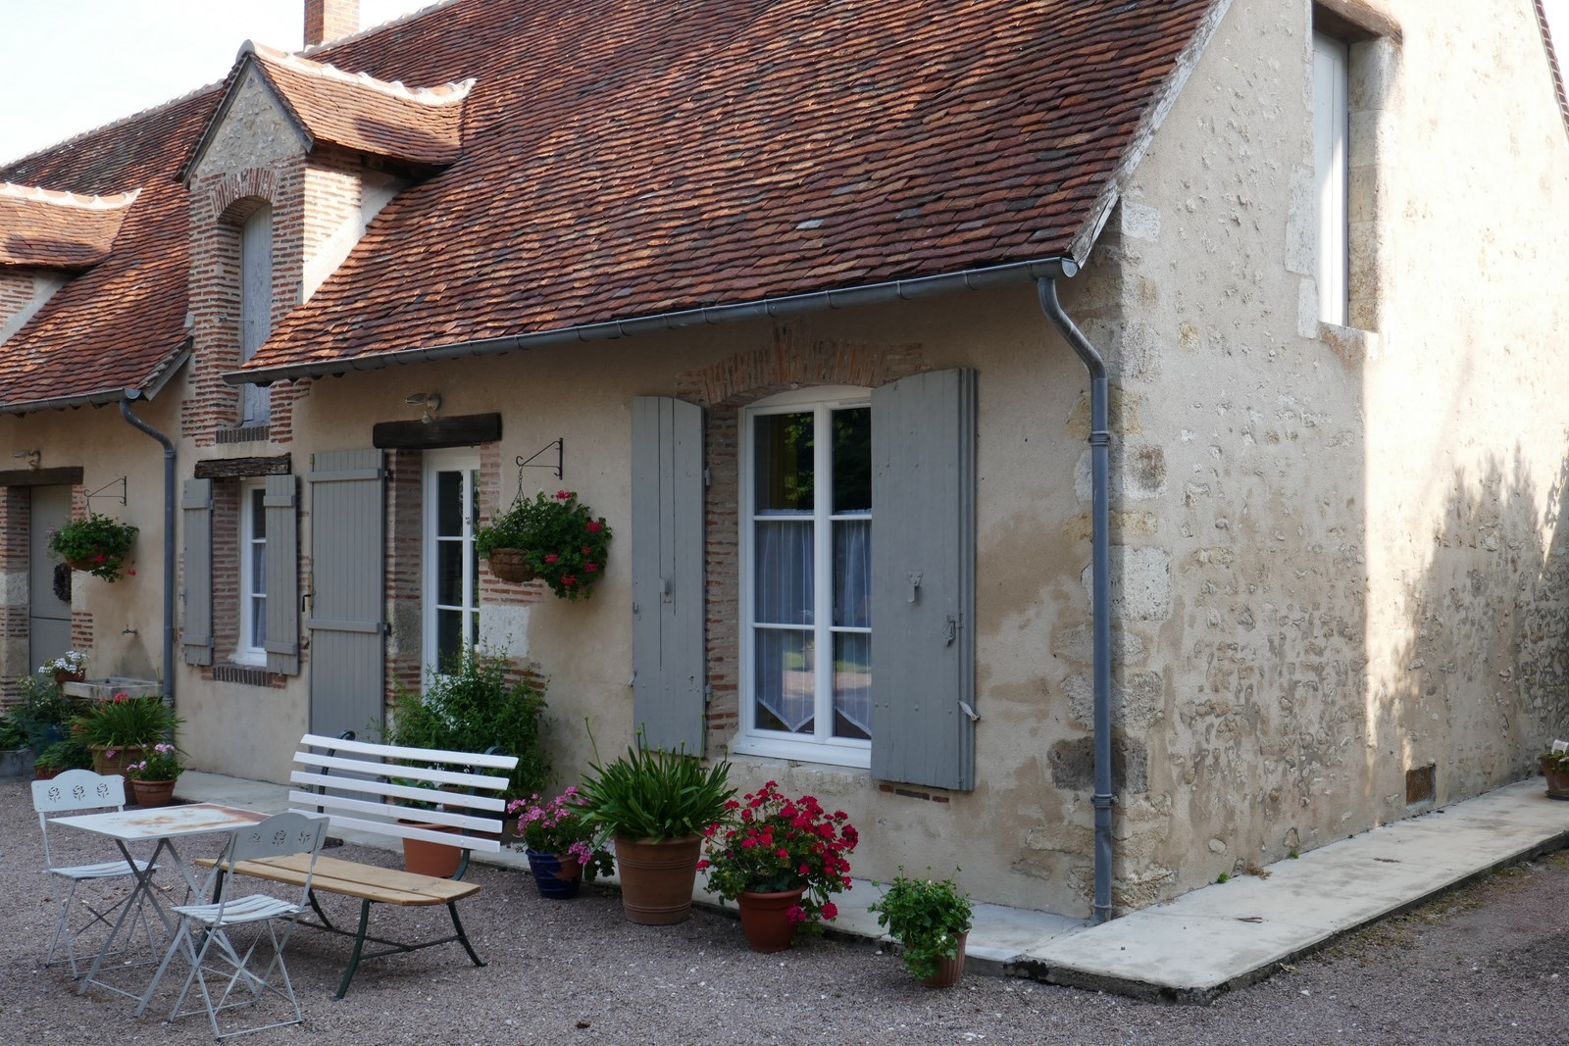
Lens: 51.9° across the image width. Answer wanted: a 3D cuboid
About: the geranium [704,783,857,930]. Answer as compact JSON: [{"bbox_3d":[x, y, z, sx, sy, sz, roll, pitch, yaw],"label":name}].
[{"bbox_3d":[-0.020,1.542,7.503,0.690,0.670,0.620,-1,-1,42],"label":"geranium"}]

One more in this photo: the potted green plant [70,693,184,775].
[{"bbox_3d":[-4.896,1.661,11.982,0.800,0.840,0.760,-1,-1,42],"label":"potted green plant"}]

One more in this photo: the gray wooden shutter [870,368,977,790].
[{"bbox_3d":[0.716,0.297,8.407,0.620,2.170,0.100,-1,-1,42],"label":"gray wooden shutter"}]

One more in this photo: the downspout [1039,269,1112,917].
[{"bbox_3d":[1.347,0.375,7.419,0.096,2.977,0.527,-1,-2,42],"label":"downspout"}]

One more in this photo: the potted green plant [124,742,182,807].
[{"bbox_3d":[-4.571,1.799,11.633,0.365,0.441,0.365,-1,-2,42],"label":"potted green plant"}]

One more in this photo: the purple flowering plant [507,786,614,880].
[{"bbox_3d":[-1.198,1.663,8.638,0.560,0.510,0.500,-1,-1,42],"label":"purple flowering plant"}]

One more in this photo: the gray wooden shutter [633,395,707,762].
[{"bbox_3d":[-0.681,0.297,9.569,0.610,2.120,0.048,-1,-2,42],"label":"gray wooden shutter"}]

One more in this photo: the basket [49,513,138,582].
[{"bbox_3d":[-5.967,0.206,13.895,0.724,0.591,0.660,-1,-2,42],"label":"basket"}]

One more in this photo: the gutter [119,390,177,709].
[{"bbox_3d":[-5.290,0.504,13.384,0.096,3.067,0.495,-1,-2,42],"label":"gutter"}]

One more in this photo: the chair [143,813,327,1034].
[{"bbox_3d":[-2.110,1.549,6.357,0.460,0.820,0.430,-1,-1,44],"label":"chair"}]

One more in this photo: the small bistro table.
[{"bbox_3d":[-2.571,1.605,6.728,0.680,0.720,0.680,-1,-1,41],"label":"small bistro table"}]

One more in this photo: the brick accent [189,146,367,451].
[{"bbox_3d":[-4.162,-1.737,13.127,1.832,2.258,0.554,-1,-2,42],"label":"brick accent"}]

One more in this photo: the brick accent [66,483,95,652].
[{"bbox_3d":[-6.480,0.447,14.905,0.450,1.600,0.120,-1,-1,42],"label":"brick accent"}]

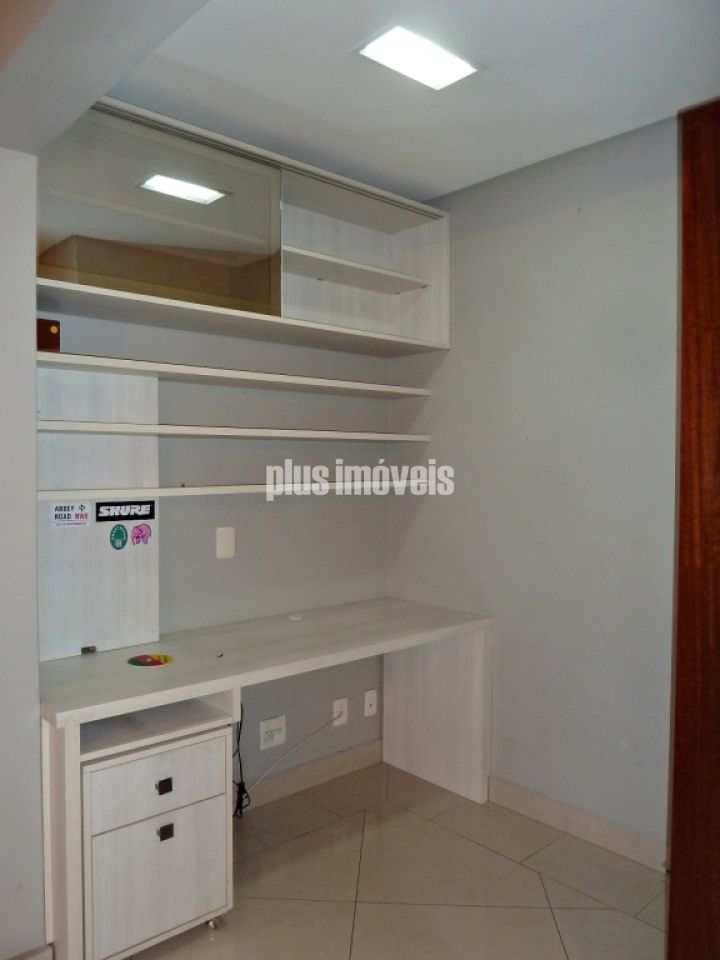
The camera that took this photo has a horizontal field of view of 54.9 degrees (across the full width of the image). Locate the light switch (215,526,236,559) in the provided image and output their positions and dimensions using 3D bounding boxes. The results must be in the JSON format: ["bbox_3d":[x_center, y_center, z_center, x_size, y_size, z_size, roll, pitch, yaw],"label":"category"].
[{"bbox_3d":[-0.507,0.240,2.636,0.083,0.118,0.010,-1,2,-41],"label":"light switch"}]

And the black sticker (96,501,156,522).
[{"bbox_3d":[-0.782,0.105,2.325,0.201,0.064,0.004,-1,2,-41],"label":"black sticker"}]

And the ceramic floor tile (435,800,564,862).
[{"bbox_3d":[0.517,1.317,2.630,0.298,0.010,0.398,-1,2,-44],"label":"ceramic floor tile"}]

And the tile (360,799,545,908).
[{"bbox_3d":[0.302,1.321,2.457,0.600,0.010,0.600,0,1,3],"label":"tile"}]

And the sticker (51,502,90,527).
[{"bbox_3d":[-0.918,0.109,2.208,0.121,0.075,0.004,-1,2,-41],"label":"sticker"}]

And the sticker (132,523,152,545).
[{"bbox_3d":[-0.743,0.186,2.361,0.073,0.072,0.004,-1,2,-41],"label":"sticker"}]

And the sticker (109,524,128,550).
[{"bbox_3d":[-0.801,0.191,2.311,0.061,0.086,0.004,-1,2,-41],"label":"sticker"}]

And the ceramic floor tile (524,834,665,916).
[{"bbox_3d":[0.792,1.312,2.321,0.292,0.010,0.403,0,0,-44],"label":"ceramic floor tile"}]

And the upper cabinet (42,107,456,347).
[{"bbox_3d":[-0.365,-0.827,2.512,1.660,0.570,0.340,-1,2,-41],"label":"upper cabinet"}]

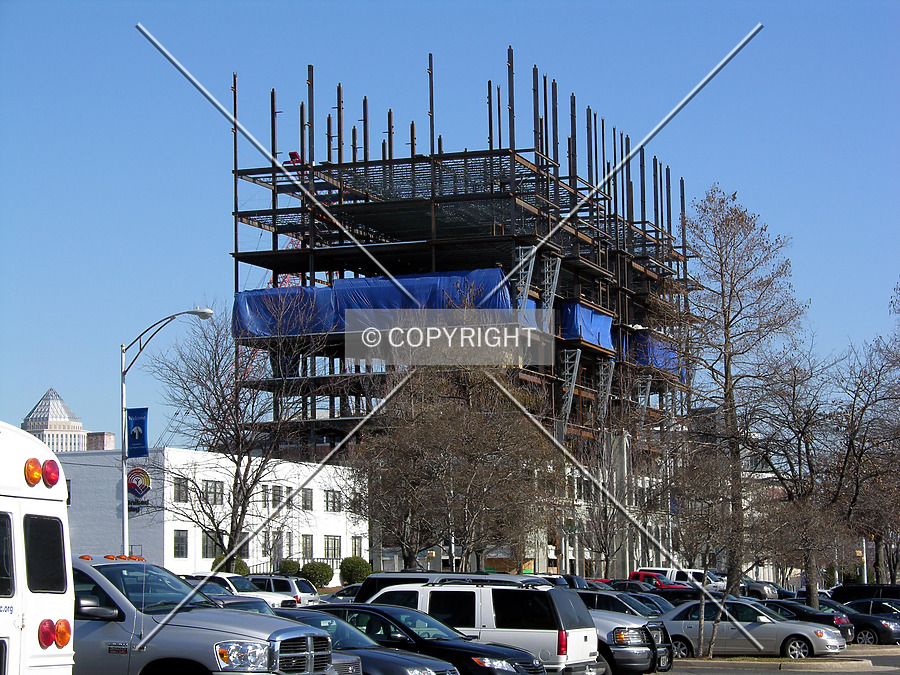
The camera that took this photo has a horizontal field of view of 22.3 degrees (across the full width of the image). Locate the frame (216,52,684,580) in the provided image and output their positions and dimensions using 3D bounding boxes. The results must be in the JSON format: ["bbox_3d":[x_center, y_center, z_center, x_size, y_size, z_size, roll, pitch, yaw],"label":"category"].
[{"bbox_3d":[5.471,2.239,270.214,33.269,53.586,83.430,-3,-6,18],"label":"frame"}]

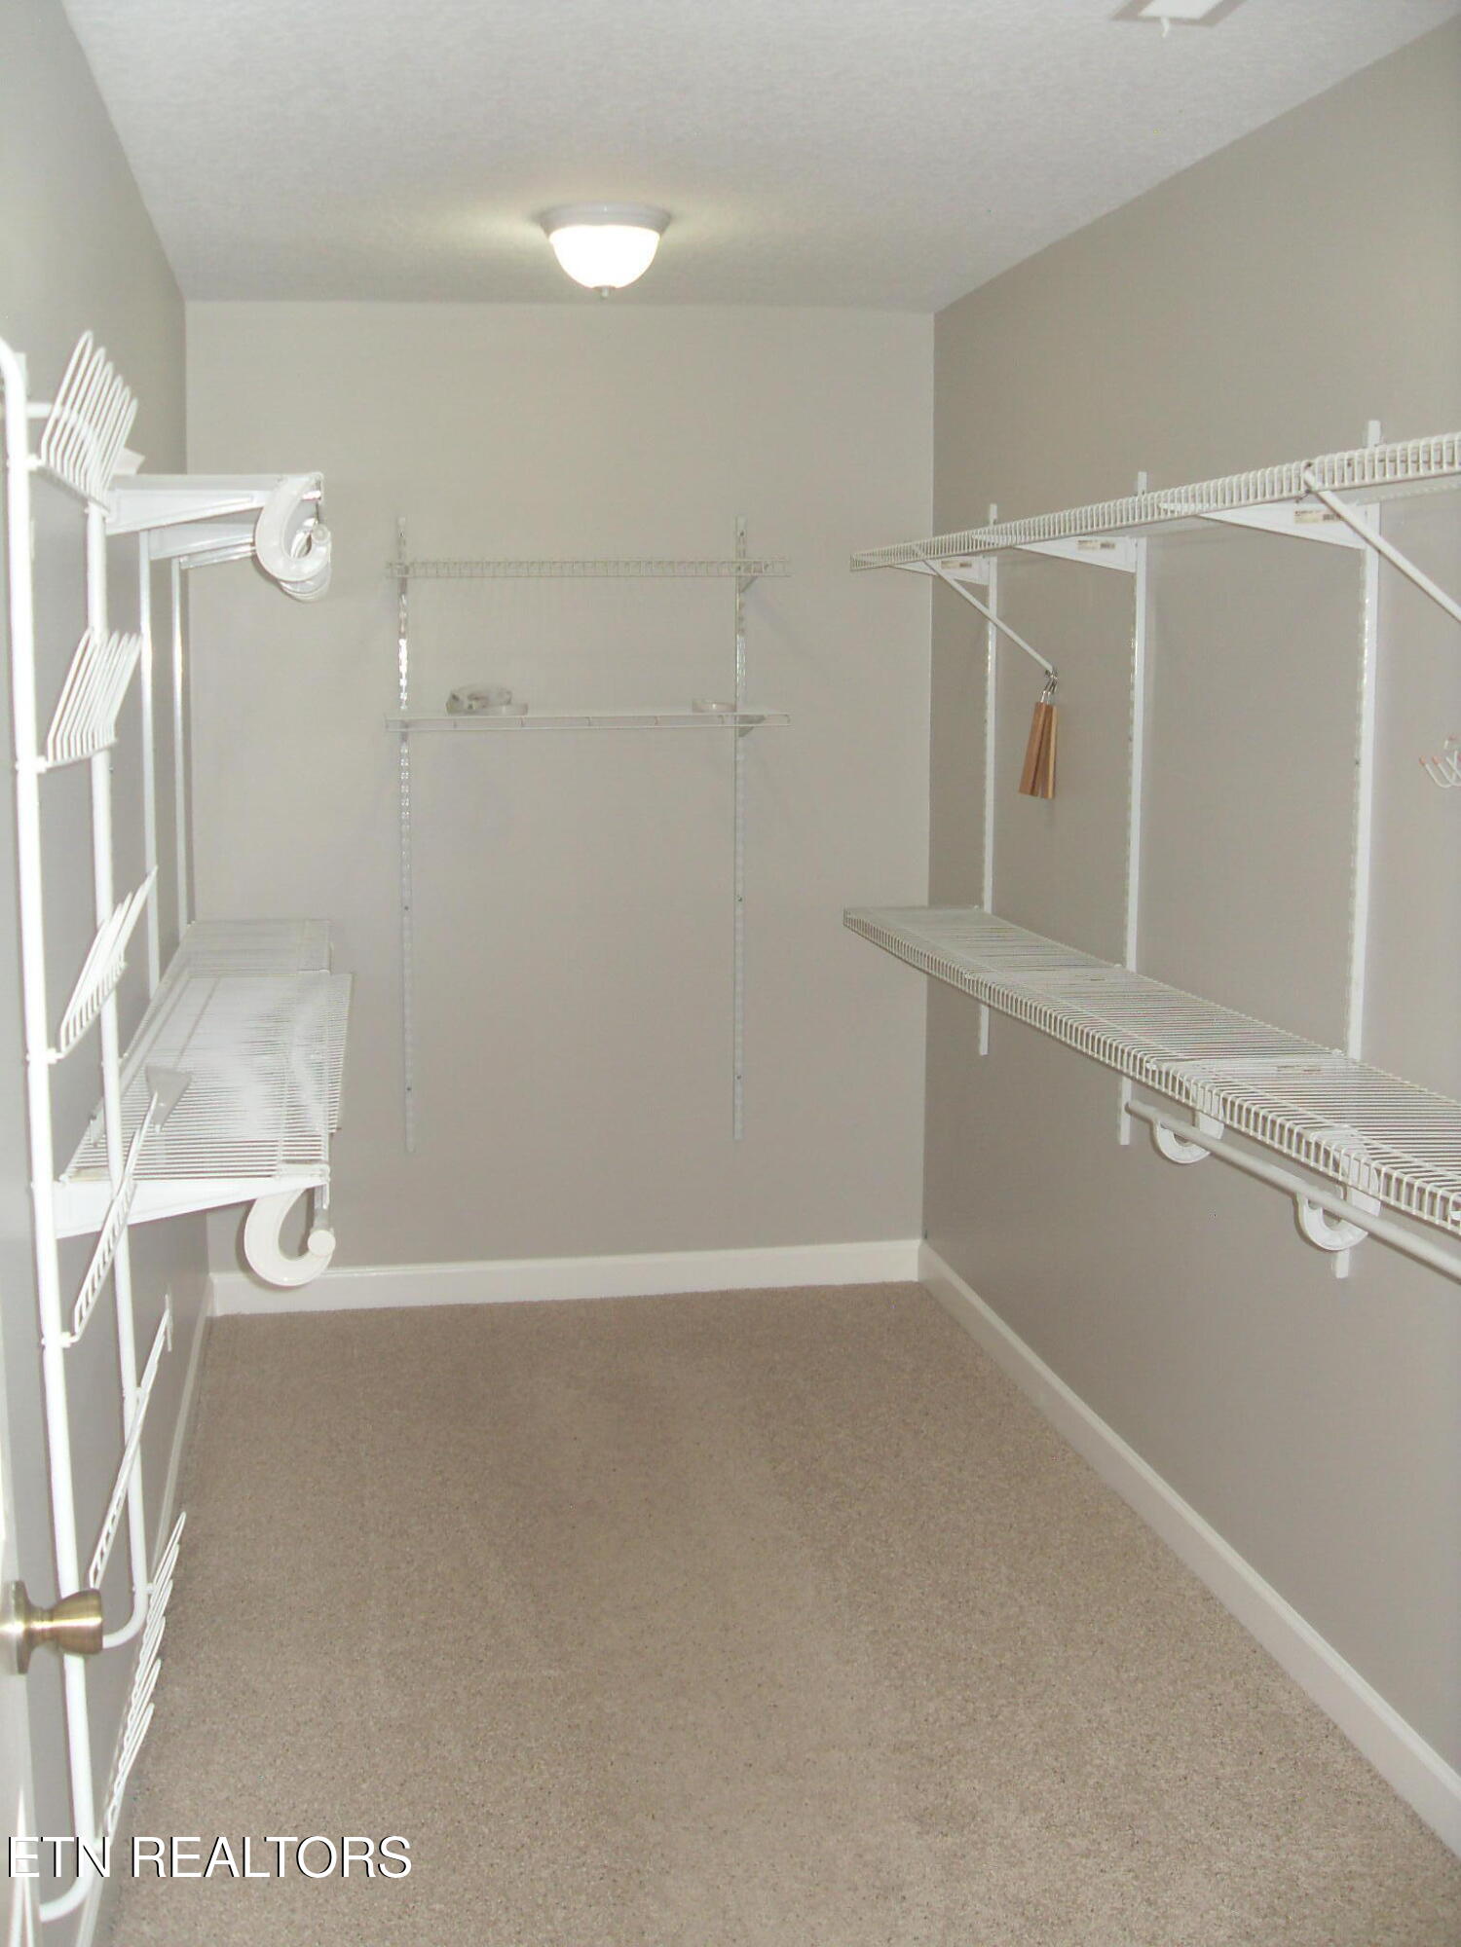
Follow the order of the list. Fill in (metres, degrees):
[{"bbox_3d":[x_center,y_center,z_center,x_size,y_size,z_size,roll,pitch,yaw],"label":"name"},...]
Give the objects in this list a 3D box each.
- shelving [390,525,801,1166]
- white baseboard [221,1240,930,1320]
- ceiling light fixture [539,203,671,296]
[{"bbox_3d":[-0.343,-0.306,4.906,0.904,1.522,0.306,-1,9,-11],"label":"shelving"},{"bbox_3d":[-0.381,0.762,5.209,1.777,0.103,0.015,-1,9,-11],"label":"white baseboard"},{"bbox_3d":[-0.235,-1.339,3.895,0.252,0.153,0.252,-1,9,-11],"label":"ceiling light fixture"}]

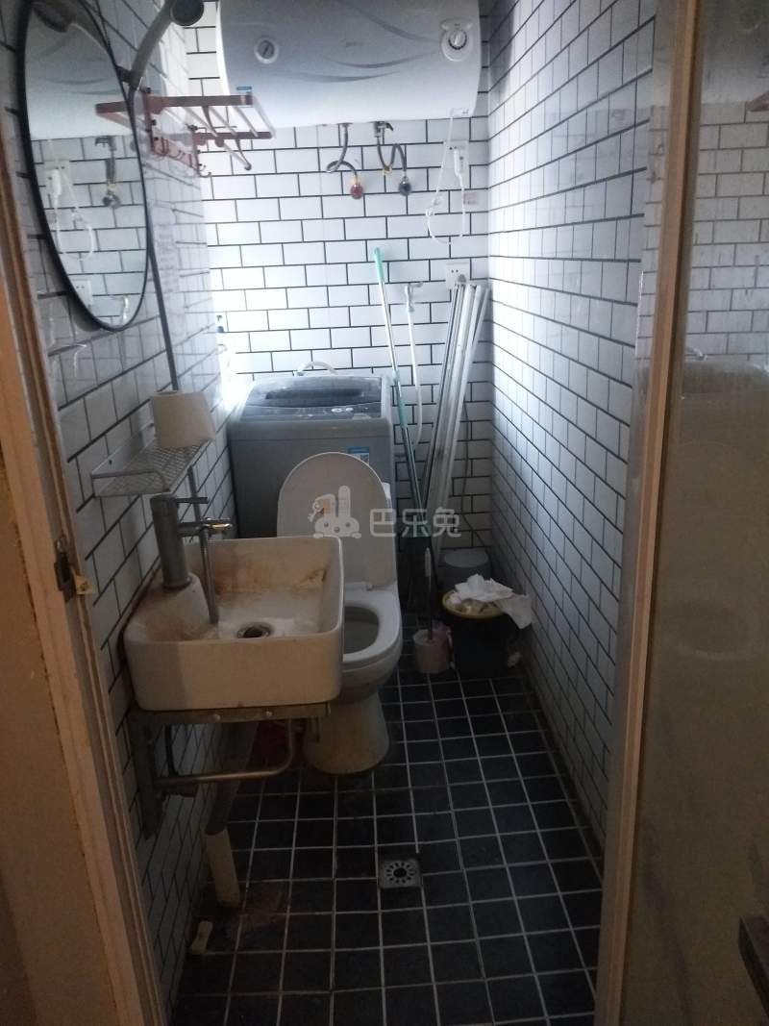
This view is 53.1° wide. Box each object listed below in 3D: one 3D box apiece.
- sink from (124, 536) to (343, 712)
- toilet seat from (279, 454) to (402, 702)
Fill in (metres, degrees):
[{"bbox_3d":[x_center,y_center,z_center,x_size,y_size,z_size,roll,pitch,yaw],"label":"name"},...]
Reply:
[{"bbox_3d":[-0.263,0.204,1.525,0.369,0.148,0.453,-3,19,-2],"label":"sink"},{"bbox_3d":[-0.135,0.126,2.106,0.351,0.473,0.534,-3,19,-2],"label":"toilet seat"}]

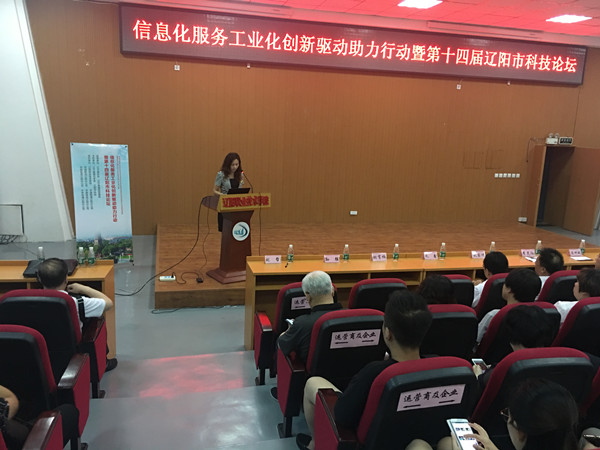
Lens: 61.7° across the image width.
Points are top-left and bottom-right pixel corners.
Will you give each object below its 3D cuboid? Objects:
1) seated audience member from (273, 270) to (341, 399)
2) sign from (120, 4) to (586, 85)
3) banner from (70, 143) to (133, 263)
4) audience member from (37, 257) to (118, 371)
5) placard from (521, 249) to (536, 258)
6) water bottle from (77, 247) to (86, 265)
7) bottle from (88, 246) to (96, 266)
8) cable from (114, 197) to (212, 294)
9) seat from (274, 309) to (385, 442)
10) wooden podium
[{"bbox_3d":[0.055,0.782,3.264,0.540,1.150,0.820,0,11,-14],"label":"seated audience member"},{"bbox_3d":[1.576,-3.451,9.995,9.750,0.880,0.120,0,11,-14],"label":"sign"},{"bbox_3d":[-2.942,-0.315,7.554,0.790,1.790,0.200,0,11,-14],"label":"banner"},{"bbox_3d":[-1.709,0.728,3.744,0.640,1.160,0.880,0,11,-14],"label":"audience member"},{"bbox_3d":[2.656,0.320,5.847,0.178,0.078,0.085,0,11,-14],"label":"placard"},{"bbox_3d":[-2.102,0.298,4.827,0.061,0.190,0.061,0,11,-14],"label":"water bottle"},{"bbox_3d":[-2.010,0.296,4.855,0.061,0.190,0.061,0,11,-14],"label":"bottle"},{"bbox_3d":[-1.794,0.231,6.445,1.080,1.220,0.500,0,11,-14],"label":"cable"},{"bbox_3d":[0.203,0.900,3.145,0.620,0.975,0.650,0,11,-14],"label":"seat"},{"bbox_3d":[-0.804,0.127,6.369,0.680,1.120,0.570,-4,13,-30],"label":"wooden podium"}]

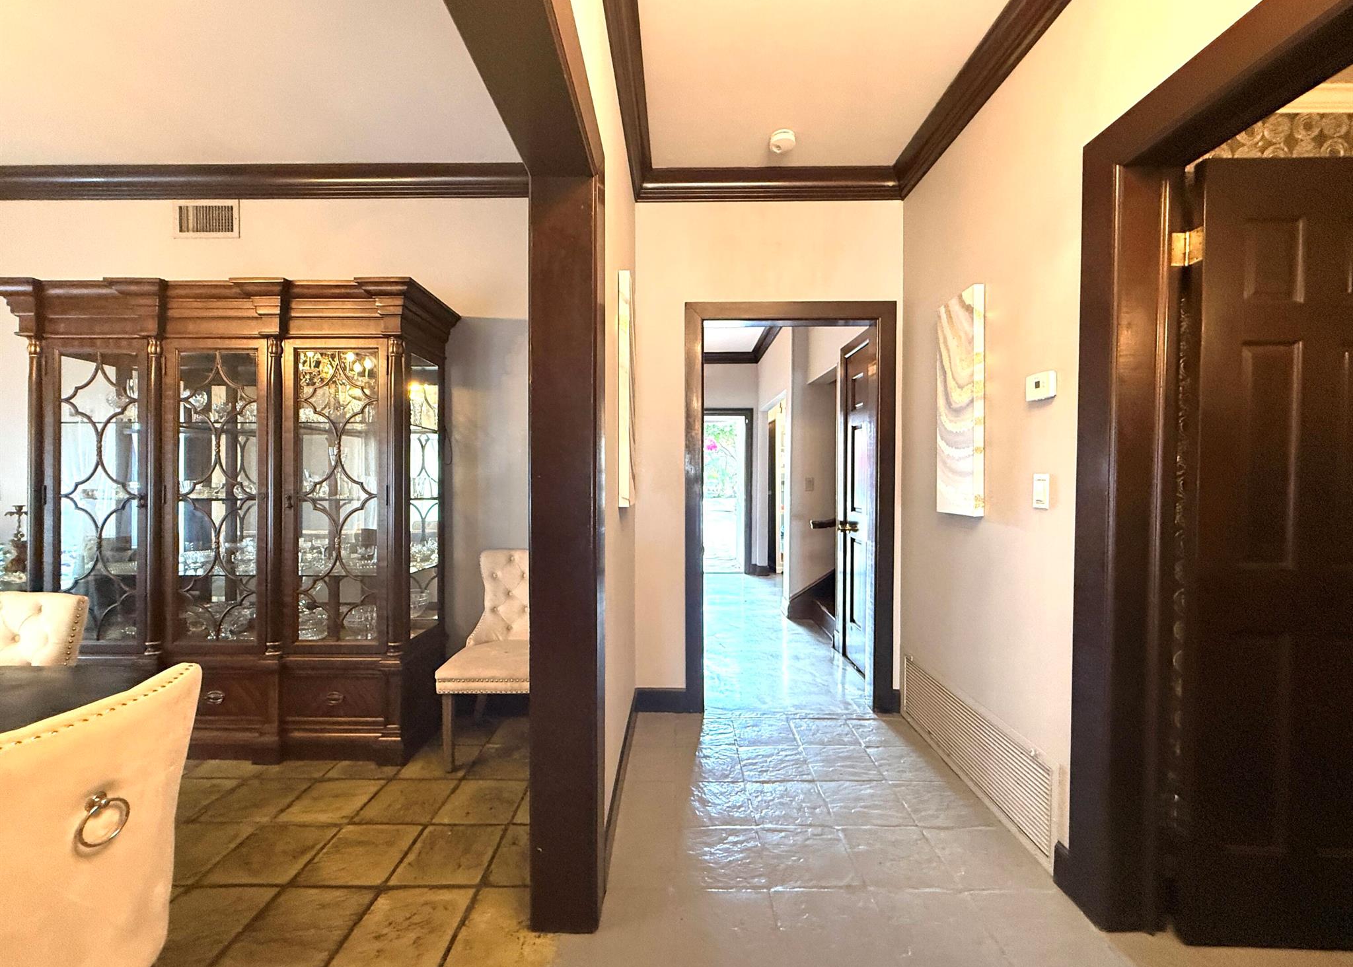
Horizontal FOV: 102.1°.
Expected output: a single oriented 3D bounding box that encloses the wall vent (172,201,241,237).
[{"bbox_3d":[-2.404,-1.355,2.803,0.344,0.195,0.020,0,1,0],"label":"wall vent"}]

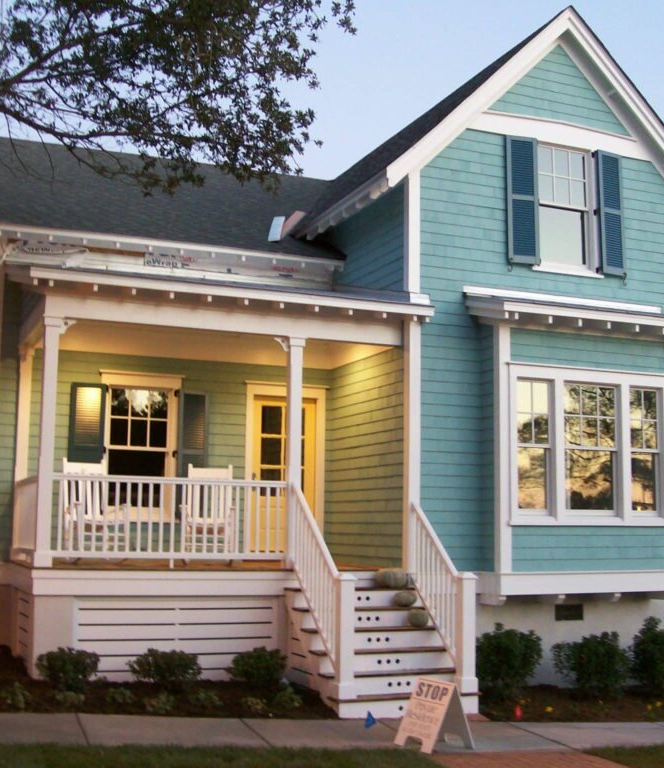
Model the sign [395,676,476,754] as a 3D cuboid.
[{"bbox_3d":[0.848,2.693,8.705,0.490,0.536,0.439,6,-9,-38],"label":"sign"}]

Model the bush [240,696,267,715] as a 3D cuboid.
[{"bbox_3d":[-0.740,3.016,10.059,0.250,0.160,0.240,1,-7,0],"label":"bush"}]

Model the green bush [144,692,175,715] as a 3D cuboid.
[{"bbox_3d":[-1.503,2.755,9.297,0.260,0.185,0.260,4,-8,-21],"label":"green bush"}]

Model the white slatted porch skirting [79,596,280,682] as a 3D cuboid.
[{"bbox_3d":[-1.586,2.668,11.176,2.168,0.864,0.050,4,-8,-21],"label":"white slatted porch skirting"}]

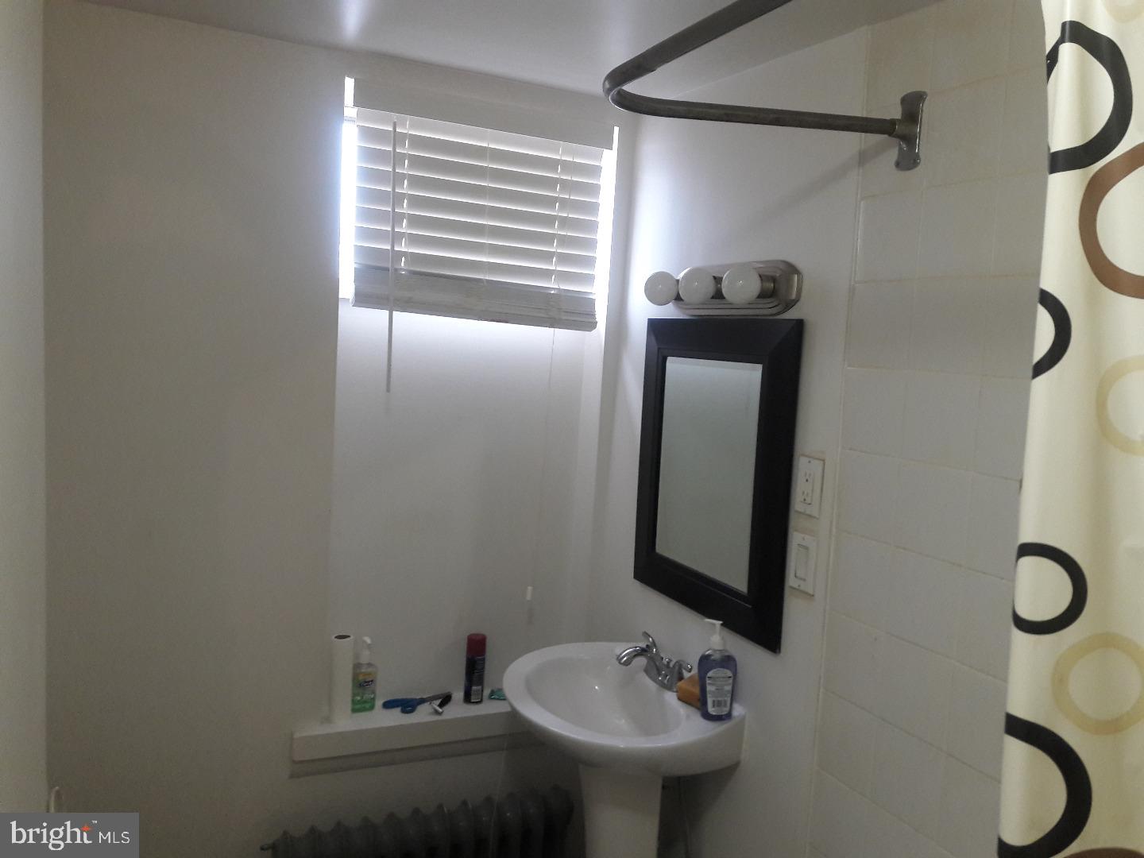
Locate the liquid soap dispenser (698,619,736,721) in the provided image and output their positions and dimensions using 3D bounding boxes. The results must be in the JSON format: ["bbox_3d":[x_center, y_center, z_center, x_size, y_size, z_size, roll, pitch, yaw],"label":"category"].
[{"bbox_3d":[0.312,0.510,1.964,0.080,0.203,0.053,4,5,9],"label":"liquid soap dispenser"}]

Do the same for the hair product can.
[{"bbox_3d":[-0.258,0.647,2.517,0.054,0.184,0.054,3,5,0],"label":"hair product can"}]

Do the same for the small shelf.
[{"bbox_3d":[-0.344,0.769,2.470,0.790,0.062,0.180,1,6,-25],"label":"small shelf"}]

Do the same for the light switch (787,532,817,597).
[{"bbox_3d":[0.456,0.264,1.826,0.009,0.114,0.071,1,6,-25],"label":"light switch"}]

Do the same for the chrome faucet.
[{"bbox_3d":[0.175,0.544,2.140,0.165,0.088,0.225,1,6,-25],"label":"chrome faucet"}]

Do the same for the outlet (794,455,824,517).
[{"bbox_3d":[0.466,0.113,1.813,0.009,0.114,0.071,1,6,-25],"label":"outlet"}]

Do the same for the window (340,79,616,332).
[{"bbox_3d":[-0.237,-0.548,2.380,0.710,0.545,0.110,1,6,-25],"label":"window"}]

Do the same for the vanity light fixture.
[{"bbox_3d":[0.293,-0.315,2.051,0.140,0.115,0.490,1,6,-25],"label":"vanity light fixture"}]

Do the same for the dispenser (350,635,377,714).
[{"bbox_3d":[-0.542,0.637,2.412,0.065,0.188,0.048,0,6,-37],"label":"dispenser"}]

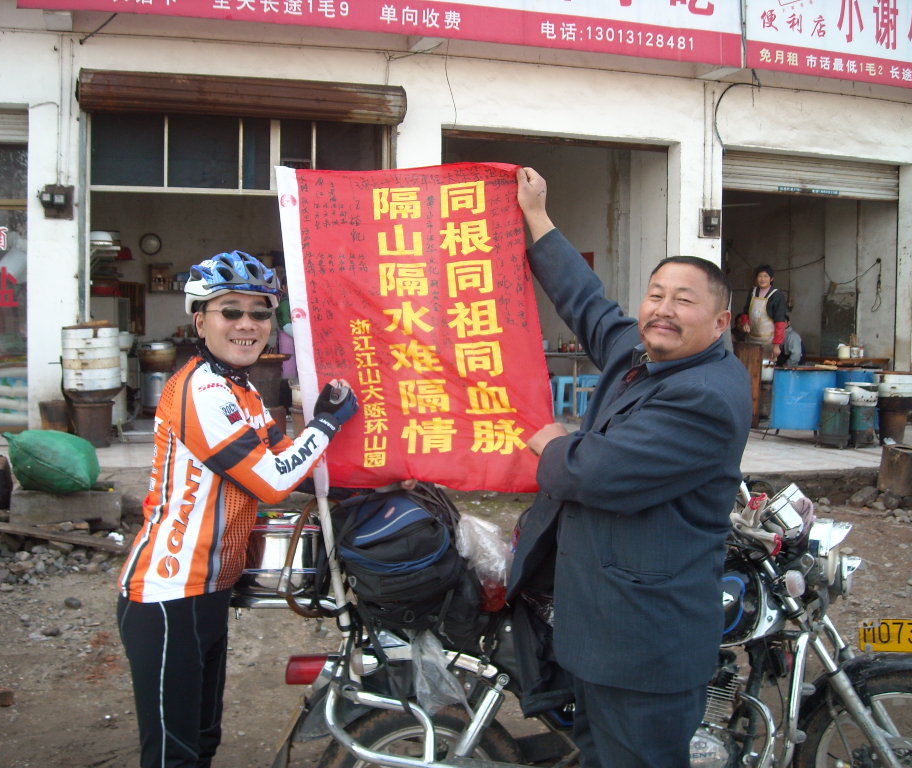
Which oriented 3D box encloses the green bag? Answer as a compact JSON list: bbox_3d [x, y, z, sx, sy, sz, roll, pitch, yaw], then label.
[{"bbox_3d":[-2.715,0.527,6.950,0.640,0.430,0.460,0,3,-15],"label":"green bag"}]

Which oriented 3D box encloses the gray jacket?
[{"bbox_3d":[0.409,0.170,2.400,0.500,1.030,0.480,-1,4,-33],"label":"gray jacket"}]

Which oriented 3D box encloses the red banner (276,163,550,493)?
[{"bbox_3d":[-0.107,-0.139,2.600,0.610,0.840,0.100,-5,2,-2],"label":"red banner"}]

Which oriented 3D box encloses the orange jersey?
[{"bbox_3d":[-0.584,0.240,2.600,0.470,0.600,0.440,3,4,32],"label":"orange jersey"}]

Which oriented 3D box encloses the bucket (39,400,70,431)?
[{"bbox_3d":[-3.520,0.347,9.100,0.320,0.380,0.320,0,3,-16],"label":"bucket"}]

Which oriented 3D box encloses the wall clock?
[{"bbox_3d":[-3.511,-1.603,11.900,0.280,0.280,0.050,0,3,-16],"label":"wall clock"}]

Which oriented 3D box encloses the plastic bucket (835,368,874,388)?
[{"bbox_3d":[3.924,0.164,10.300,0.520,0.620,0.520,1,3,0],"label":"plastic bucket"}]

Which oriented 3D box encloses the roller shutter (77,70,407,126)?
[{"bbox_3d":[-1.858,-2.558,9.285,2.900,0.360,0.360,0,3,-16],"label":"roller shutter"}]

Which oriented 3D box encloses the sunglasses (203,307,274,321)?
[{"bbox_3d":[-0.533,-0.169,2.549,0.138,0.042,0.135,-1,4,-33],"label":"sunglasses"}]

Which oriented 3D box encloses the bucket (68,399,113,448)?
[{"bbox_3d":[-3.168,0.363,9.050,0.380,0.410,0.380,0,3,-16],"label":"bucket"}]

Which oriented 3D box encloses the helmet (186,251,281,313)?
[{"bbox_3d":[-0.559,-0.257,2.600,0.215,0.170,0.285,-2,4,-38],"label":"helmet"}]

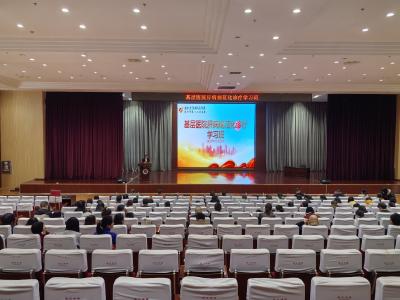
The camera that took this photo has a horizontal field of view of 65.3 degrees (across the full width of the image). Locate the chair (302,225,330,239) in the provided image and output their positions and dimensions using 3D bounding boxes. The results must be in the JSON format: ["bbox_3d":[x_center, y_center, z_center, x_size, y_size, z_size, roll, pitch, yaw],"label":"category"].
[{"bbox_3d":[2.154,1.876,6.124,0.540,0.970,0.630,0,3,-1],"label":"chair"}]

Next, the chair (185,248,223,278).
[{"bbox_3d":[0.053,1.656,4.074,0.530,0.950,0.620,0,3,-1],"label":"chair"}]

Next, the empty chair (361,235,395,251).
[{"bbox_3d":[2.776,1.805,5.131,0.490,0.950,0.600,0,1,-1],"label":"empty chair"}]

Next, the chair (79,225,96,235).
[{"bbox_3d":[-2.126,1.879,6.089,0.490,0.950,0.600,0,1,-1],"label":"chair"}]

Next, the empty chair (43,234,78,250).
[{"bbox_3d":[-2.174,1.786,5.170,0.530,0.950,0.620,0,3,-1],"label":"empty chair"}]

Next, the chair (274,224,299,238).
[{"bbox_3d":[1.656,1.892,6.272,0.530,0.950,0.620,0,3,-1],"label":"chair"}]

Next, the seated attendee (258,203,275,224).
[{"bbox_3d":[1.523,1.851,7.388,0.480,1.250,0.680,0,1,-1],"label":"seated attendee"}]

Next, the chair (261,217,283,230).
[{"bbox_3d":[1.622,1.991,7.368,0.530,0.950,0.620,0,3,-1],"label":"chair"}]

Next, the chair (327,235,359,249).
[{"bbox_3d":[2.239,1.786,5.170,0.530,0.950,0.620,0,3,-1],"label":"chair"}]

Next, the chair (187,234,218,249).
[{"bbox_3d":[0.043,1.754,4.995,0.540,0.970,0.630,0,3,-1],"label":"chair"}]

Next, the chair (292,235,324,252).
[{"bbox_3d":[1.669,1.797,5.103,0.490,0.950,0.600,0,1,-1],"label":"chair"}]

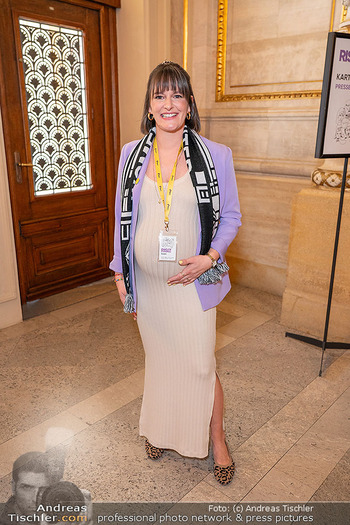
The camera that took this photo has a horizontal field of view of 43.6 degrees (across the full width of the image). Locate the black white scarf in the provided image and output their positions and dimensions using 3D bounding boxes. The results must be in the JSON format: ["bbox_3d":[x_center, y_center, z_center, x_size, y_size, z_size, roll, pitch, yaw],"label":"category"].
[{"bbox_3d":[0.003,-0.150,1.669,0.410,0.720,0.270,6,19,18],"label":"black white scarf"}]

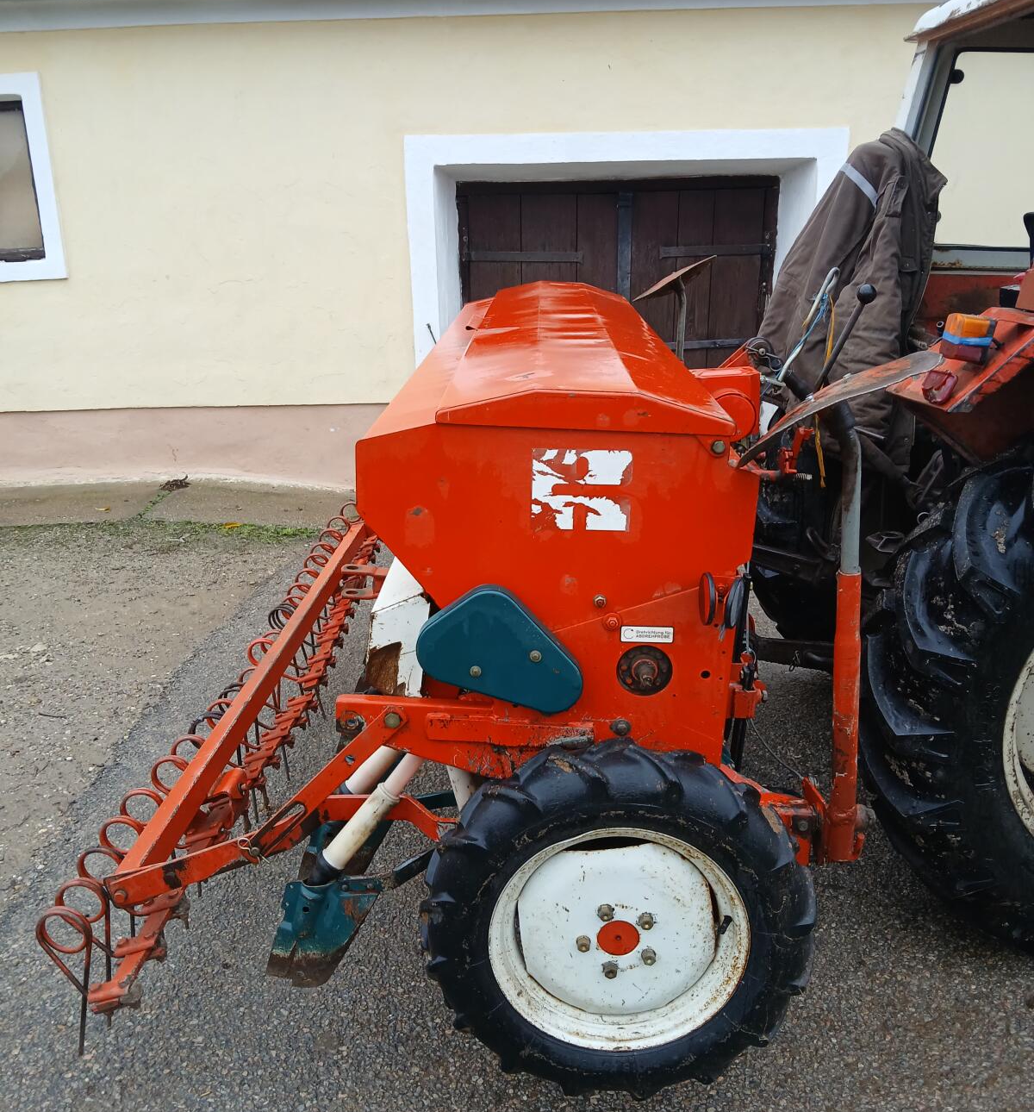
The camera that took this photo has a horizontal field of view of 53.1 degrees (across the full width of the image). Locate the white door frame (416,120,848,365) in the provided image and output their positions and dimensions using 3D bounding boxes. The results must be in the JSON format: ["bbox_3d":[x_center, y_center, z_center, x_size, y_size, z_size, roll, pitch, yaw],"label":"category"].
[{"bbox_3d":[0.642,-1.456,6.258,2.506,2.030,0.300,-2,18,-2],"label":"white door frame"}]

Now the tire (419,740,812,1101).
[{"bbox_3d":[0.174,0.641,1.817,0.665,0.665,0.160,-1,18,3],"label":"tire"}]

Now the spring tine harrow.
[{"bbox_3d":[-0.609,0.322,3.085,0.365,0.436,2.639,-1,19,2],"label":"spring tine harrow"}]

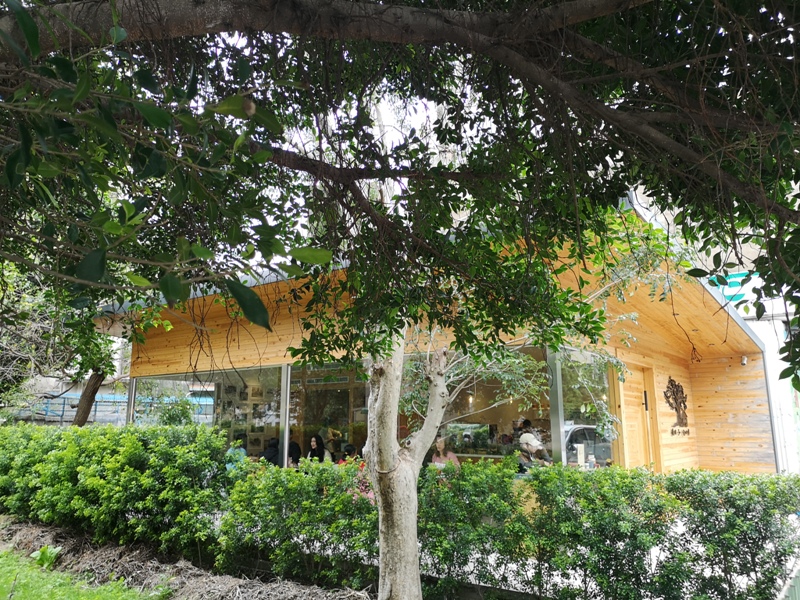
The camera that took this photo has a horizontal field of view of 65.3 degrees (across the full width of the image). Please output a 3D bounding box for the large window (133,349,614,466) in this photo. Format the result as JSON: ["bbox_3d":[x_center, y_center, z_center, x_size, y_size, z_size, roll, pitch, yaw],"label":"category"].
[{"bbox_3d":[-1.055,2.180,9.727,8.250,2.200,2.000,-9,-14,36],"label":"large window"}]

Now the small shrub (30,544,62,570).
[{"bbox_3d":[-3.536,2.563,6.264,0.290,0.240,0.260,0,-11,0],"label":"small shrub"}]

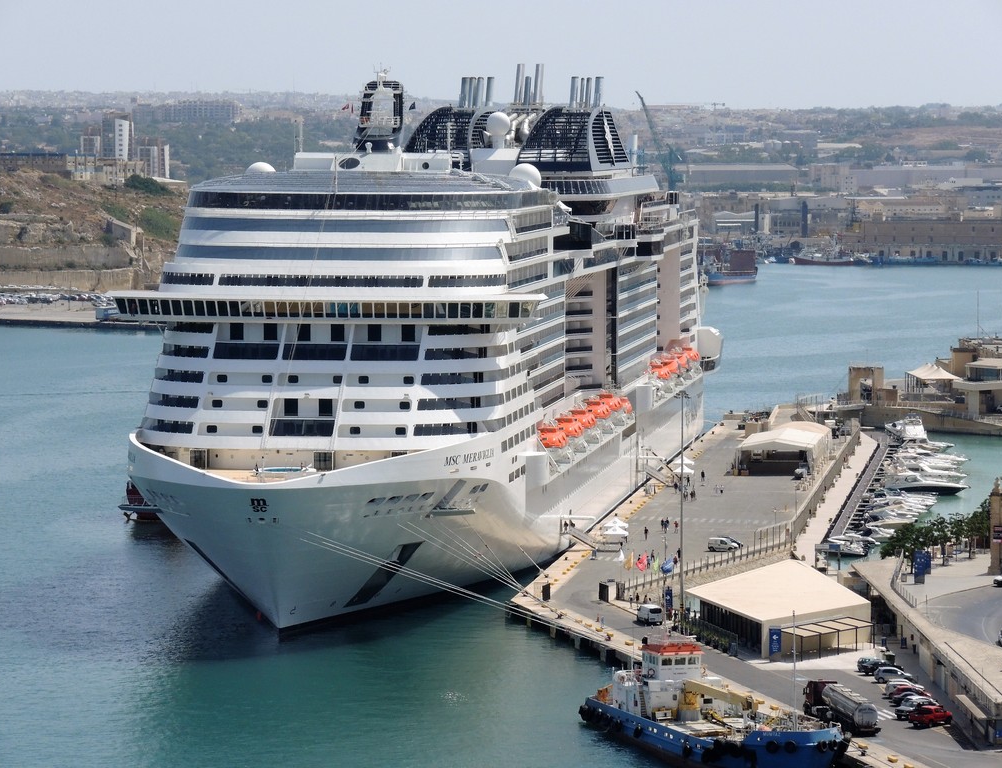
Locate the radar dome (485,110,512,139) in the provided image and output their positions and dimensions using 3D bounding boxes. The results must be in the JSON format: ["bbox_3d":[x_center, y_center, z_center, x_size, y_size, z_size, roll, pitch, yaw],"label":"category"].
[{"bbox_3d":[-0.393,-40.885,627.492,3.800,3.900,3.800,1,4,8],"label":"radar dome"}]

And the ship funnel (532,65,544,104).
[{"bbox_3d":[6.256,-49.758,662.568,1.350,7.360,1.350,1,-22,8],"label":"ship funnel"}]

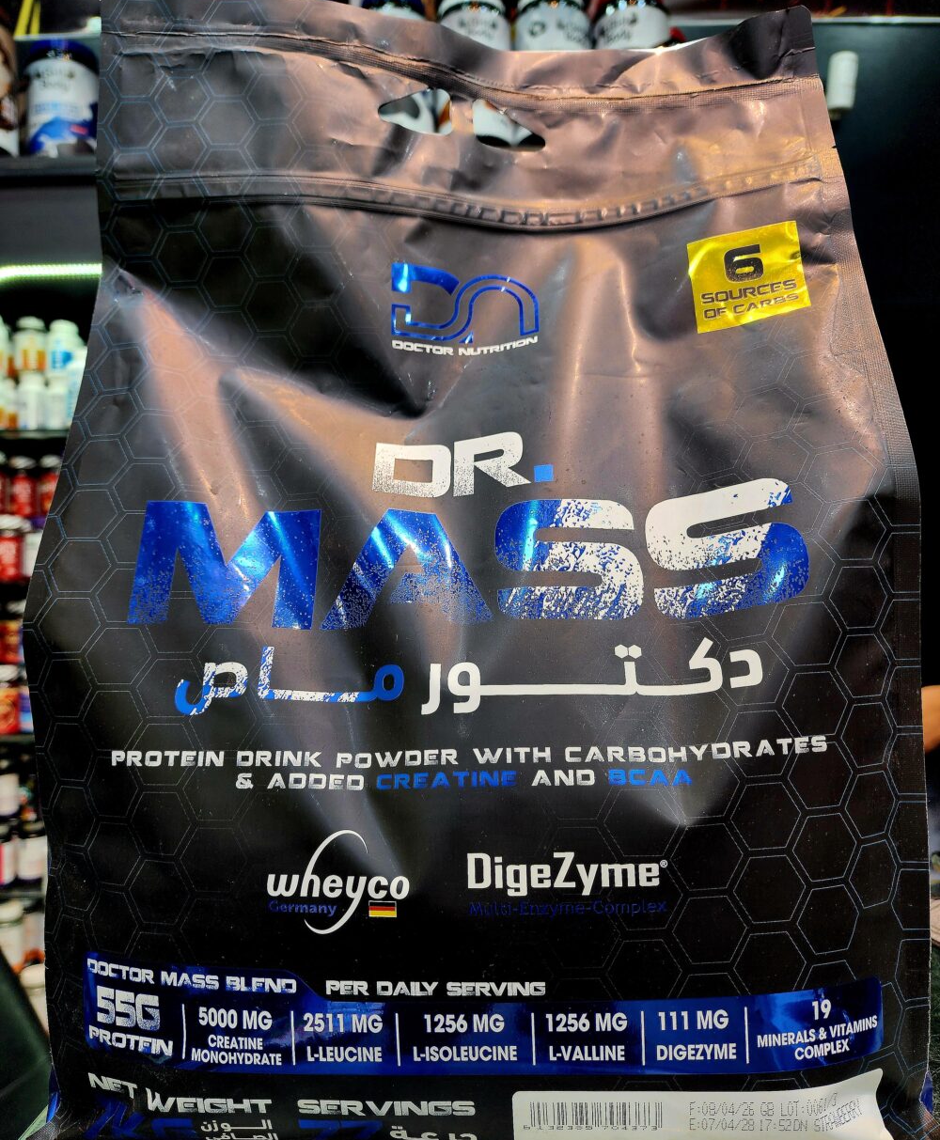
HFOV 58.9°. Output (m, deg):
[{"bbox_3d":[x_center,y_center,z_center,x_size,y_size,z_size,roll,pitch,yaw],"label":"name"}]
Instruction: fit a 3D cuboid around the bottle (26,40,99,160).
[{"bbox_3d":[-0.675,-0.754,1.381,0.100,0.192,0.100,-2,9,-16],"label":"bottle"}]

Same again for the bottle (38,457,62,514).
[{"bbox_3d":[-0.933,-0.189,1.858,0.059,0.123,0.059,-2,9,-13],"label":"bottle"}]

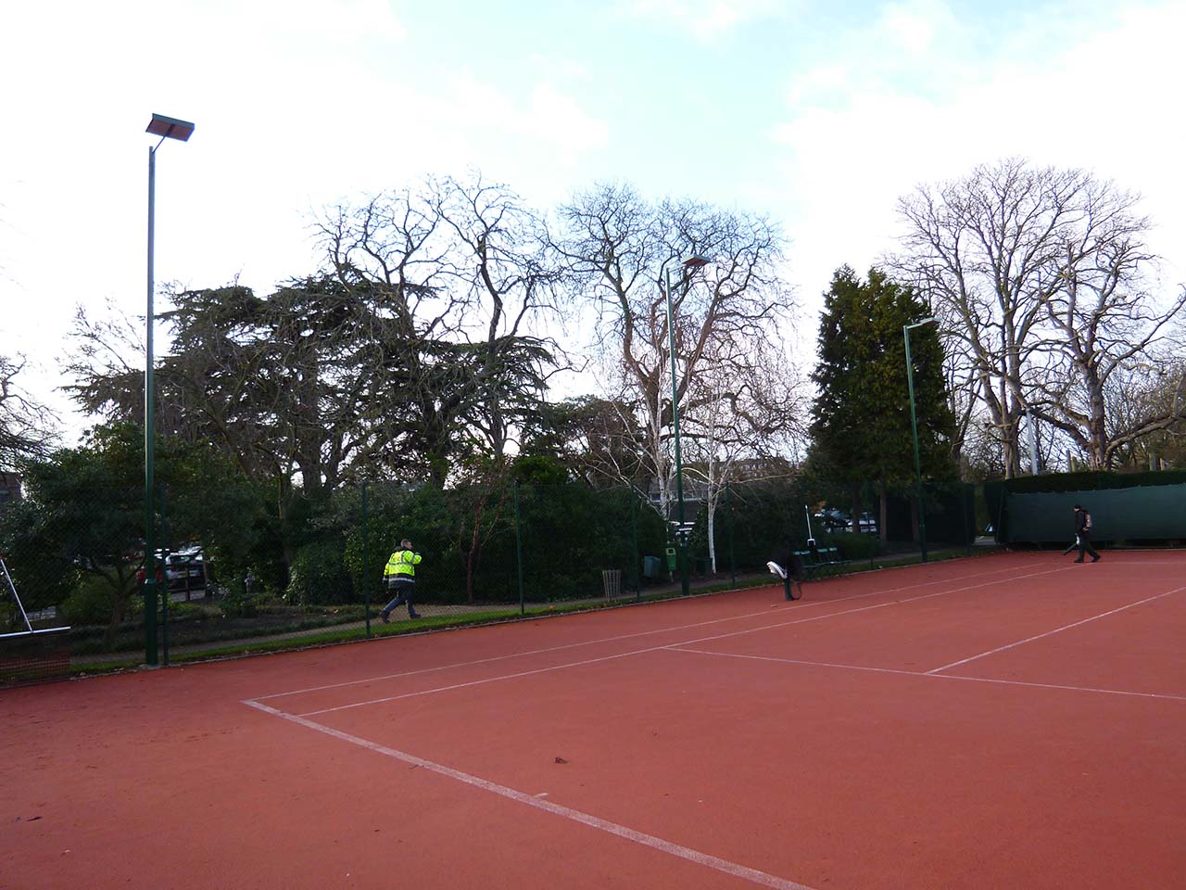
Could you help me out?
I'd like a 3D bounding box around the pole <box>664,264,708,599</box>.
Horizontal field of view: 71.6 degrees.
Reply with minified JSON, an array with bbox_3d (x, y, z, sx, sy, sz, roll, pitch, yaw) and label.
[{"bbox_3d":[2.475,-0.482,20.511,0.620,8.450,1.320,2,-7,-41],"label":"pole"}]

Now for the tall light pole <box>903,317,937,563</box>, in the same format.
[{"bbox_3d":[11.740,-0.143,28.732,0.620,8.500,1.320,2,-7,-41],"label":"tall light pole"}]

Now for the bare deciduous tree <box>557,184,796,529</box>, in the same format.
[{"bbox_3d":[4.021,-3.537,39.000,11.000,18.000,10.500,-3,-5,6],"label":"bare deciduous tree"}]

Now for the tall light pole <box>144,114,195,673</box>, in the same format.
[{"bbox_3d":[-6.744,-0.840,12.872,0.620,8.500,1.320,2,-7,-41],"label":"tall light pole"}]

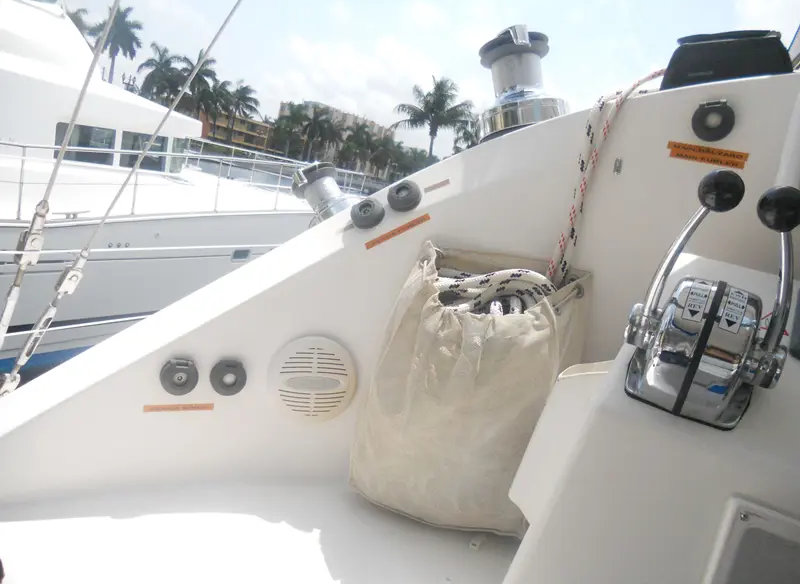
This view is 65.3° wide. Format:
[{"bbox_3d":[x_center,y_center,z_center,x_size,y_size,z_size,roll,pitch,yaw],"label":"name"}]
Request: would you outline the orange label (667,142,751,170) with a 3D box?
[{"bbox_3d":[0.483,-0.215,0.981,0.118,0.025,0.002,16,6,24],"label":"orange label"}]

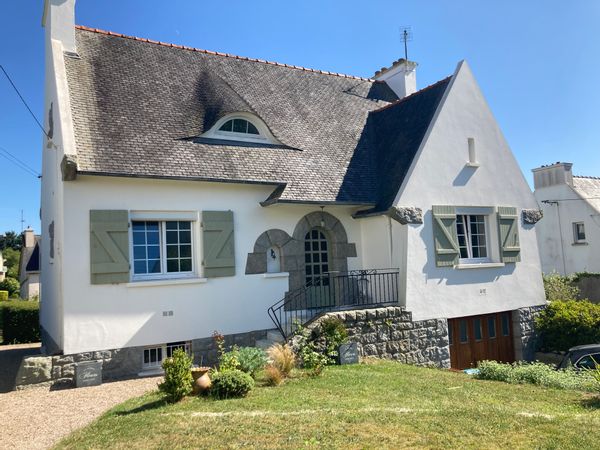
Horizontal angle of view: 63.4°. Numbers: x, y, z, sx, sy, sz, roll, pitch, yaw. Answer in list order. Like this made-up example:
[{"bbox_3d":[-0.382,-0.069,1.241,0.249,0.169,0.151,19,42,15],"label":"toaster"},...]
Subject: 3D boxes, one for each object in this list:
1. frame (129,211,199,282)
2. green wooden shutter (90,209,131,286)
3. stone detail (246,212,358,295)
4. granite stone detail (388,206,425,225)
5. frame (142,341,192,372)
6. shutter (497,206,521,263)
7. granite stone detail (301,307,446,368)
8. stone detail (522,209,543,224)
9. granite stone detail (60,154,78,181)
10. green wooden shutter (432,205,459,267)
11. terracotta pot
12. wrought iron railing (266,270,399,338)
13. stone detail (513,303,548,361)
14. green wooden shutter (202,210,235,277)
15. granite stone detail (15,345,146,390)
[{"bbox_3d":[-2.859,0.438,10.227,1.454,1.434,0.152,0,-5,-32],"label":"frame"},{"bbox_3d":[-3.708,0.429,9.526,0.717,1.439,0.051,0,-5,-32],"label":"green wooden shutter"},{"bbox_3d":[0.070,0.796,12.011,3.202,2.262,0.303,0,-5,-32],"label":"stone detail"},{"bbox_3d":[2.341,-0.205,10.835,0.848,0.389,0.283,0,-5,-32],"label":"granite stone detail"},{"bbox_3d":[-2.623,2.586,9.666,0.974,0.467,0.100,0,-6,-30],"label":"frame"},{"bbox_3d":[5.470,0.261,12.647,0.740,1.430,0.060,0,-6,-30],"label":"shutter"},{"bbox_3d":[1.601,2.476,10.253,3.939,1.495,0.404,0,-5,-32],"label":"granite stone detail"},{"bbox_3d":[6.254,-0.216,13.245,0.869,0.374,0.283,0,-5,-32],"label":"stone detail"},{"bbox_3d":[-4.218,-1.044,8.841,0.245,0.416,0.500,0,-6,-30],"label":"granite stone detail"},{"bbox_3d":[3.425,0.264,11.340,0.758,1.424,0.050,0,-5,-32],"label":"green wooden shutter"},{"bbox_3d":[-1.568,2.451,7.649,0.313,0.424,0.313,-3,-4,0],"label":"terracotta pot"},{"bbox_3d":[0.848,1.625,10.322,3.397,1.244,0.080,0,-6,-30],"label":"wrought iron railing"},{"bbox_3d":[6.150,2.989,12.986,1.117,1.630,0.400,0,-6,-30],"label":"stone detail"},{"bbox_3d":[-1.709,0.395,10.315,0.684,1.385,0.060,0,-6,-30],"label":"green wooden shutter"},{"bbox_3d":[-3.947,2.585,8.878,2.170,0.628,0.350,0,-6,-30],"label":"granite stone detail"}]

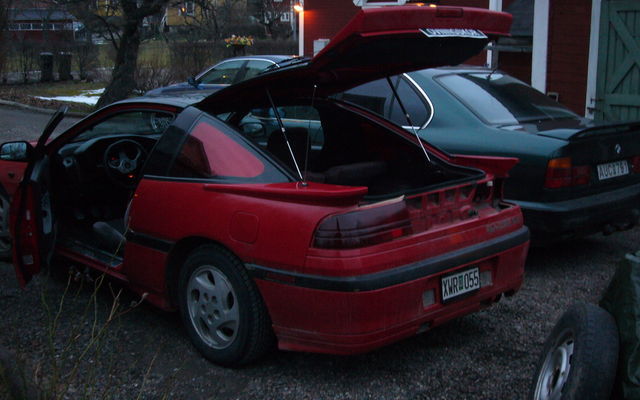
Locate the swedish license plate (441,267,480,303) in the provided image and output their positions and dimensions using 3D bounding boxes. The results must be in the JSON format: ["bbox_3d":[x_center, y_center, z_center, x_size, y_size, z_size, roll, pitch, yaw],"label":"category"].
[{"bbox_3d":[0.700,0.415,4.212,0.295,0.112,0.015,-9,14,-43],"label":"swedish license plate"}]

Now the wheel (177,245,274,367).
[{"bbox_3d":[-0.473,0.534,4.407,0.210,0.630,0.630,-9,14,-43],"label":"wheel"}]

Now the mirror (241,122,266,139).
[{"bbox_3d":[-0.520,-0.543,6.614,0.190,0.130,0.110,-9,14,-43],"label":"mirror"}]

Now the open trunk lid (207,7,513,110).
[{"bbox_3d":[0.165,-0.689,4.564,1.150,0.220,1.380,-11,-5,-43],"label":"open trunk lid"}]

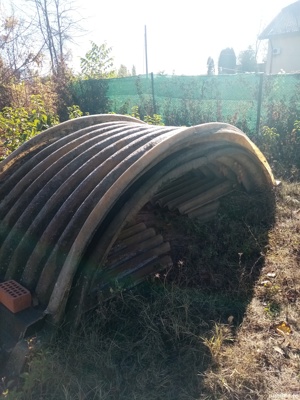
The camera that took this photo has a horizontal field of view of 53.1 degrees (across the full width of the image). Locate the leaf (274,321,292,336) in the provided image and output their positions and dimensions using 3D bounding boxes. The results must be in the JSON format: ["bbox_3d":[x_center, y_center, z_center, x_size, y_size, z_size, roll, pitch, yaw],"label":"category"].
[{"bbox_3d":[0.824,0.793,1.853,0.100,0.025,0.095,6,20,26],"label":"leaf"}]

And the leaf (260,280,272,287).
[{"bbox_3d":[0.899,0.646,2.319,0.087,0.020,0.050,5,19,22],"label":"leaf"}]

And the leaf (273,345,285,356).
[{"bbox_3d":[0.725,0.848,1.692,0.075,0.018,0.035,14,24,43],"label":"leaf"}]

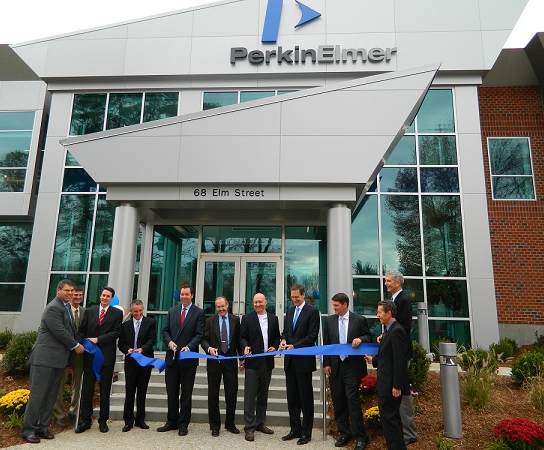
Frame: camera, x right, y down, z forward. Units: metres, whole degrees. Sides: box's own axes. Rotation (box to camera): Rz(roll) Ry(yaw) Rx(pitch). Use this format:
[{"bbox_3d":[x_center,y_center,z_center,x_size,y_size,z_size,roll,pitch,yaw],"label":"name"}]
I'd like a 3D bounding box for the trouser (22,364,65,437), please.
[{"bbox_3d":[-2.690,1.949,5.125,0.380,0.980,0.360,-2,-13,16],"label":"trouser"}]

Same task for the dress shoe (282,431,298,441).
[{"bbox_3d":[0.247,2.588,5.352,0.300,0.110,0.110,9,-14,-34],"label":"dress shoe"}]

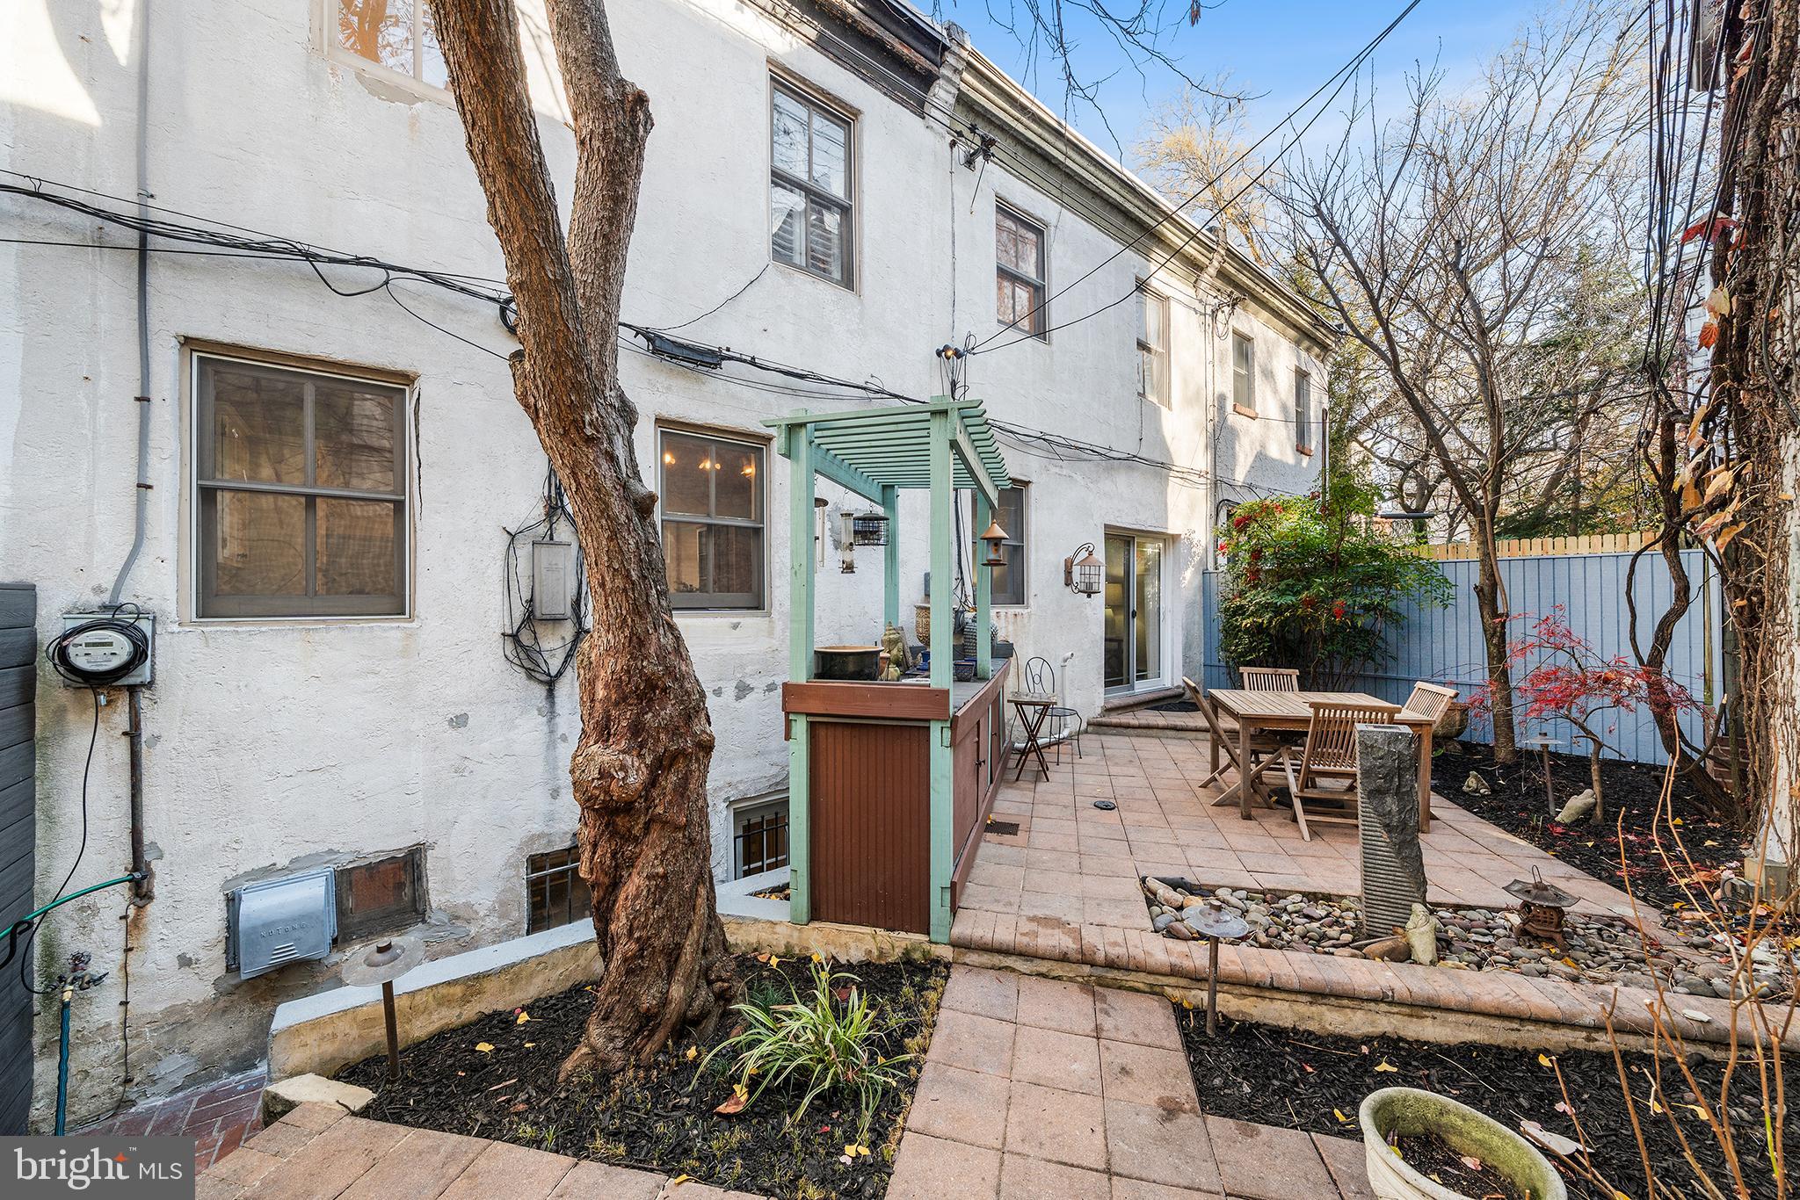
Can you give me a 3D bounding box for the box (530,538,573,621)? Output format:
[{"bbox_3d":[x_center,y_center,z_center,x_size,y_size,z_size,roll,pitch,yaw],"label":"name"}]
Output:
[{"bbox_3d":[-2.208,-0.113,3.804,0.210,0.485,0.100,0,0,-37],"label":"box"}]

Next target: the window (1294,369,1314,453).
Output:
[{"bbox_3d":[7.496,-3.547,11.223,0.733,1.426,0.120,0,0,-37],"label":"window"}]

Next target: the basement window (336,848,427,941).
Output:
[{"bbox_3d":[-2.874,1.637,3.340,0.390,0.410,0.080,0,0,-38],"label":"basement window"}]

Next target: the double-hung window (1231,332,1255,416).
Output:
[{"bbox_3d":[5.550,-3.665,9.775,0.739,1.201,0.120,0,0,-37],"label":"double-hung window"}]

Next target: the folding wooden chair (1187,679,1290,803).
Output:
[{"bbox_3d":[2.654,1.125,4.783,0.630,0.910,0.480,0,0,14],"label":"folding wooden chair"}]

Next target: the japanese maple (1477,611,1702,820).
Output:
[{"bbox_3d":[4.952,0.815,4.279,1.100,1.500,1.150,0,0,-41],"label":"japanese maple"}]

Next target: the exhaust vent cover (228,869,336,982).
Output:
[{"bbox_3d":[-3.113,1.647,3.042,0.350,0.410,0.130,0,0,-38],"label":"exhaust vent cover"}]

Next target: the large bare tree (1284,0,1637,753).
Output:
[{"bbox_3d":[5.300,-1.900,5.700,3.100,6.800,2.900,0,0,-37],"label":"large bare tree"}]

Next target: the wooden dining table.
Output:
[{"bbox_3d":[3.202,1.207,4.789,1.200,0.740,1.260,0,0,14],"label":"wooden dining table"}]

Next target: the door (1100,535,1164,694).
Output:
[{"bbox_3d":[3.188,0.211,8.118,1.780,2.060,0.120,0,0,-38],"label":"door"}]

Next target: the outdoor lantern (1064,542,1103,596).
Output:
[{"bbox_3d":[2.128,-0.341,6.911,0.320,0.600,0.420,0,0,-38],"label":"outdoor lantern"}]

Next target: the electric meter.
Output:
[{"bbox_3d":[-3.596,0.230,2.740,0.250,0.325,0.150,0,0,-37],"label":"electric meter"}]

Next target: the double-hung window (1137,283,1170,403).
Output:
[{"bbox_3d":[3.469,-3.468,8.307,0.860,1.470,0.120,0,0,-38],"label":"double-hung window"}]

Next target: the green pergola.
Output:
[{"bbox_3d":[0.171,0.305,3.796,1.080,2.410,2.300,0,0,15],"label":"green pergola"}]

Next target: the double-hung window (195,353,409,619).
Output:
[{"bbox_3d":[-3.188,-0.558,3.250,0.822,1.323,0.120,0,0,-37],"label":"double-hung window"}]

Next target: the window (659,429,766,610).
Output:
[{"bbox_3d":[-1.399,-0.557,4.501,0.810,1.300,0.100,0,0,-38],"label":"window"}]

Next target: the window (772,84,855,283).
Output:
[{"bbox_3d":[-0.751,-3.440,5.063,0.785,1.487,0.120,0,0,-37],"label":"window"}]

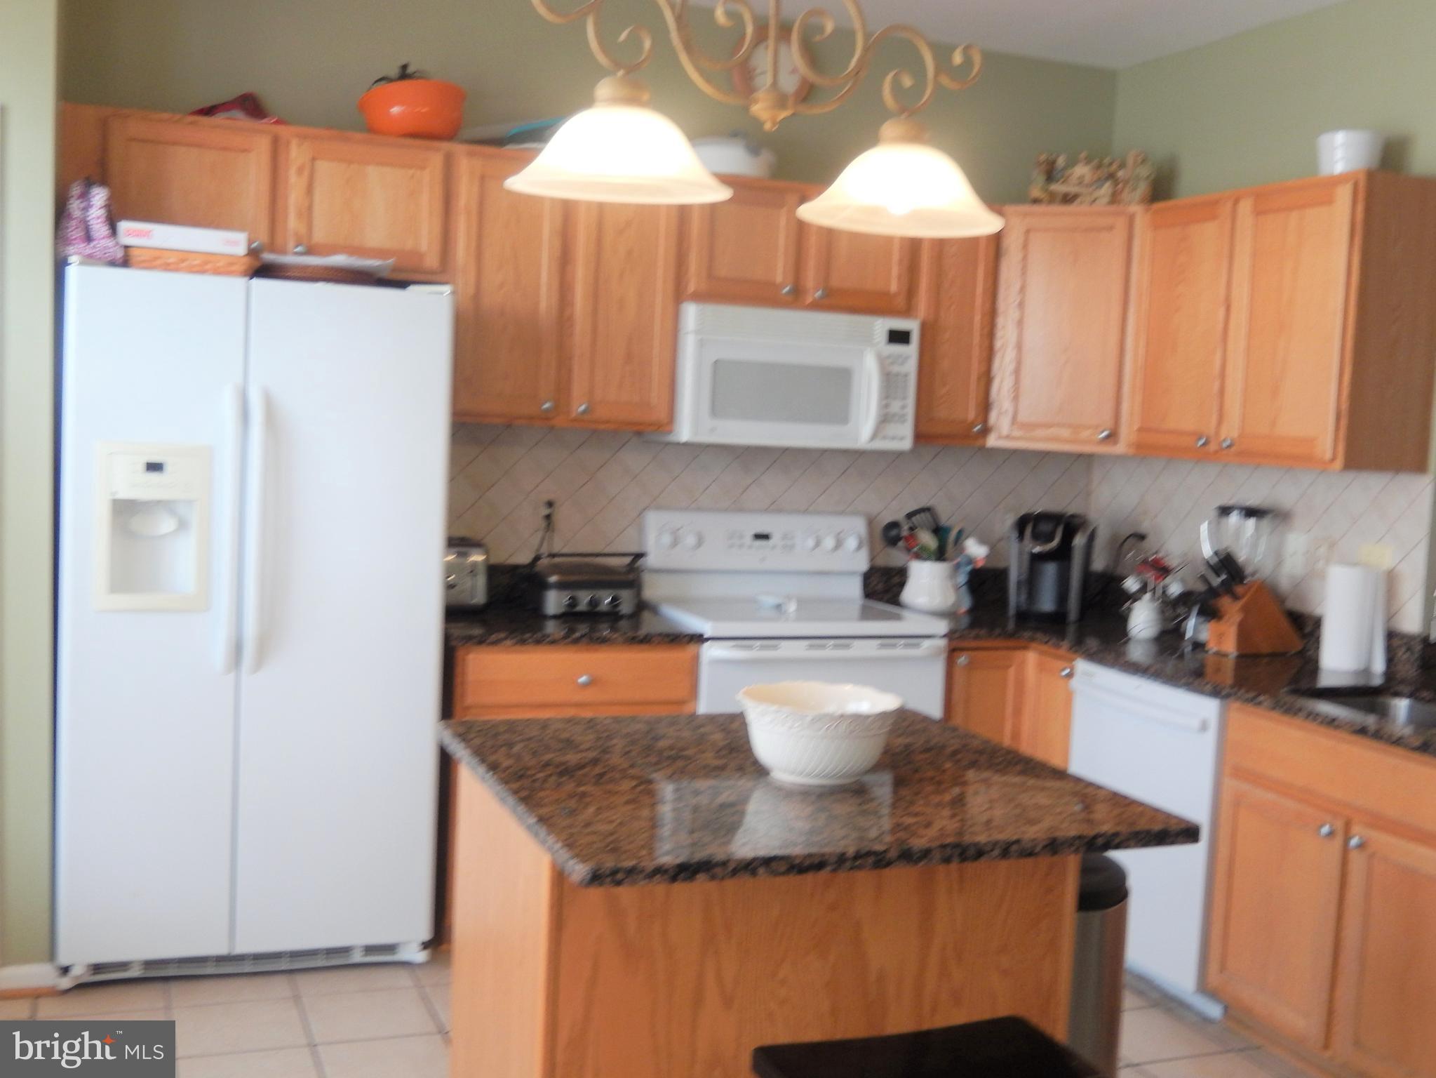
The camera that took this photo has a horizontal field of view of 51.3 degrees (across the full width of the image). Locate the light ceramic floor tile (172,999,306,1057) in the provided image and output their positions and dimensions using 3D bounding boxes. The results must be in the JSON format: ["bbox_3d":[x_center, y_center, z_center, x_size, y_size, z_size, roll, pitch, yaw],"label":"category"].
[{"bbox_3d":[-1.135,1.169,3.557,0.299,0.012,0.299,1,5,-22],"label":"light ceramic floor tile"}]

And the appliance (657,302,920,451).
[{"bbox_3d":[0.200,-0.488,4.602,0.765,0.408,0.390,1,5,-22],"label":"appliance"}]

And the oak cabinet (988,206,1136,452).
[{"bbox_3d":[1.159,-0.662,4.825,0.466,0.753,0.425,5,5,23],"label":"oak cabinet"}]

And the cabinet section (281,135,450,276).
[{"bbox_3d":[-0.987,-0.902,4.115,0.430,0.335,0.317,1,6,-21],"label":"cabinet section"}]

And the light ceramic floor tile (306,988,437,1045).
[{"bbox_3d":[-0.848,1.165,3.647,0.304,0.010,0.308,1,5,-21],"label":"light ceramic floor tile"}]

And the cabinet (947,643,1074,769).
[{"bbox_3d":[1.001,0.713,4.726,0.912,0.831,0.901,1,5,-21],"label":"cabinet"}]

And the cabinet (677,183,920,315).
[{"bbox_3d":[0.198,-0.873,4.565,0.763,0.371,0.326,1,5,-21],"label":"cabinet"}]

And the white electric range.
[{"bbox_3d":[0.193,0.542,4.502,0.761,1.204,0.660,1,5,-21],"label":"white electric range"}]

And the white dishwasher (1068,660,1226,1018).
[{"bbox_3d":[1.387,0.792,4.122,0.613,0.869,0.614,1,5,-22],"label":"white dishwasher"}]

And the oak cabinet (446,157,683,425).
[{"bbox_3d":[-0.480,-0.700,4.318,0.673,0.747,0.326,1,5,-21],"label":"oak cabinet"}]

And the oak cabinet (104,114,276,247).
[{"bbox_3d":[-1.400,-0.910,3.965,0.433,0.359,0.319,1,5,-22],"label":"oak cabinet"}]

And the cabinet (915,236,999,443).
[{"bbox_3d":[0.690,-0.685,4.813,0.292,0.753,0.319,1,5,-22],"label":"cabinet"}]

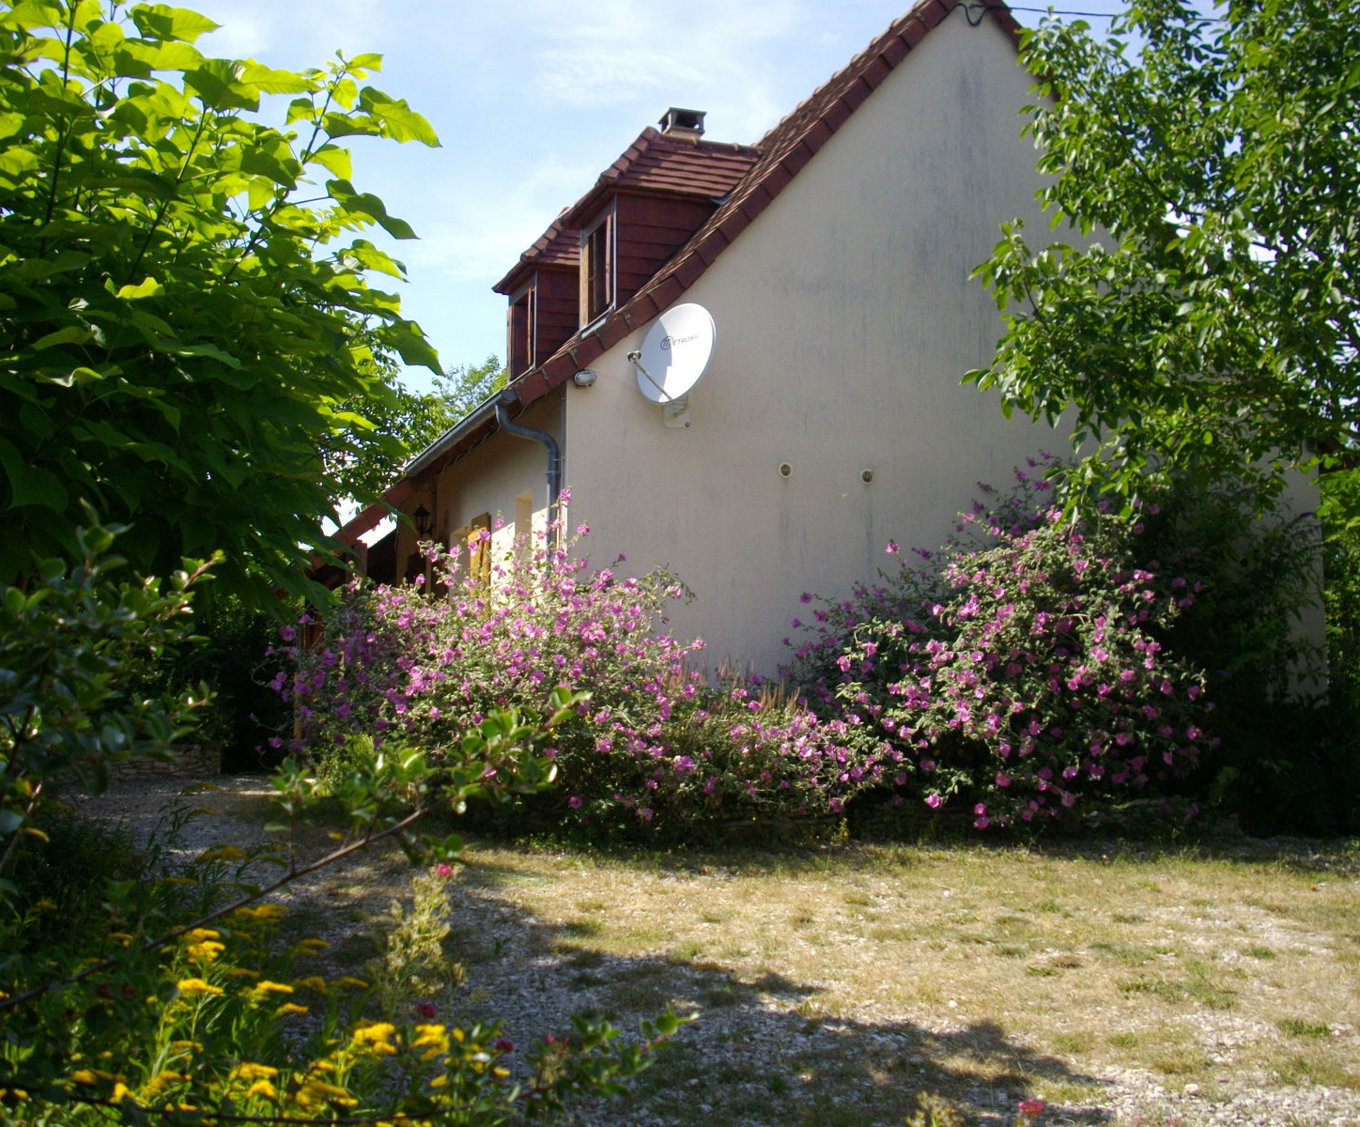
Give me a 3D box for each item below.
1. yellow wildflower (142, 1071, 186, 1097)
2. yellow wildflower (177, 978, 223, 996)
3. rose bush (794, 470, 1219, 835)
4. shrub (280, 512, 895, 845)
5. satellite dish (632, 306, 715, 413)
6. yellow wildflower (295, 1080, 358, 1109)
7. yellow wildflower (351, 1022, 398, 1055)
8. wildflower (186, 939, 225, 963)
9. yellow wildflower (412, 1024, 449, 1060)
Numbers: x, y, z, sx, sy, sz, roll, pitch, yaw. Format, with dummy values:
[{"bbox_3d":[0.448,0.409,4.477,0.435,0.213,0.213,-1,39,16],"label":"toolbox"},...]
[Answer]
[{"bbox_3d":[-0.966,0.972,3.000,0.083,0.047,0.075,2,-6,-17],"label":"yellow wildflower"},{"bbox_3d":[-1.166,1.028,3.900,0.111,0.044,0.100,2,-6,-16],"label":"yellow wildflower"},{"bbox_3d":[2.293,0.606,11.600,2.750,2.500,2.000,2,-6,-21],"label":"rose bush"},{"bbox_3d":[-0.632,0.814,11.300,4.300,2.200,2.000,2,-6,-21],"label":"shrub"},{"bbox_3d":[-0.113,-1.586,11.954,0.770,0.850,0.620,-5,-8,40],"label":"satellite dish"},{"bbox_3d":[-0.639,0.959,2.900,0.110,0.049,0.099,1,-6,-12],"label":"yellow wildflower"},{"bbox_3d":[-0.638,0.990,3.350,0.098,0.067,0.088,1,-6,-11],"label":"yellow wildflower"},{"bbox_3d":[-1.240,1.014,4.200,0.101,0.060,0.091,2,-6,-16],"label":"wildflower"},{"bbox_3d":[-0.511,0.984,3.300,0.075,0.072,0.067,1,-6,-9],"label":"yellow wildflower"}]

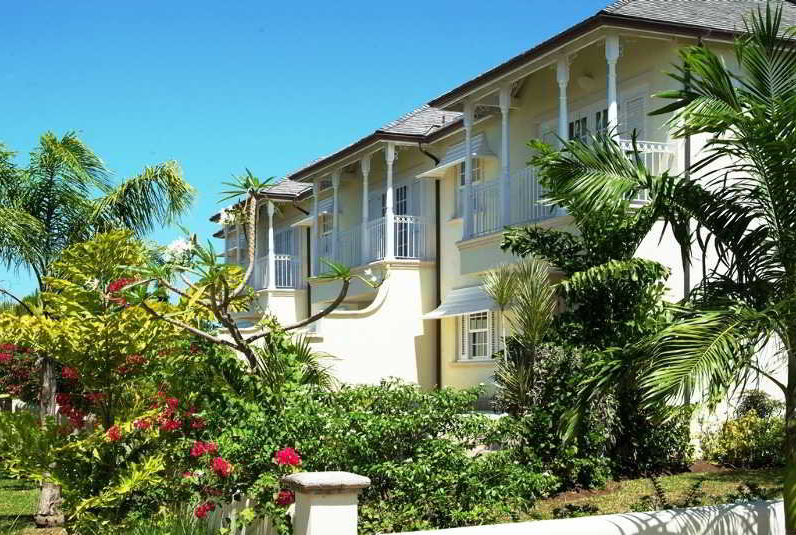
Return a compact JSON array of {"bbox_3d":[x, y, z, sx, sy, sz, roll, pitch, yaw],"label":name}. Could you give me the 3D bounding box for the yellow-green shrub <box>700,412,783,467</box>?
[{"bbox_3d":[5.365,2.508,17.637,1.250,0.860,1.000,2,-6,-22],"label":"yellow-green shrub"}]

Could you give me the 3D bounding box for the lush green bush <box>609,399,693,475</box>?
[{"bbox_3d":[3.778,2.494,17.500,1.180,1.150,1.100,0,-5,0],"label":"lush green bush"}]

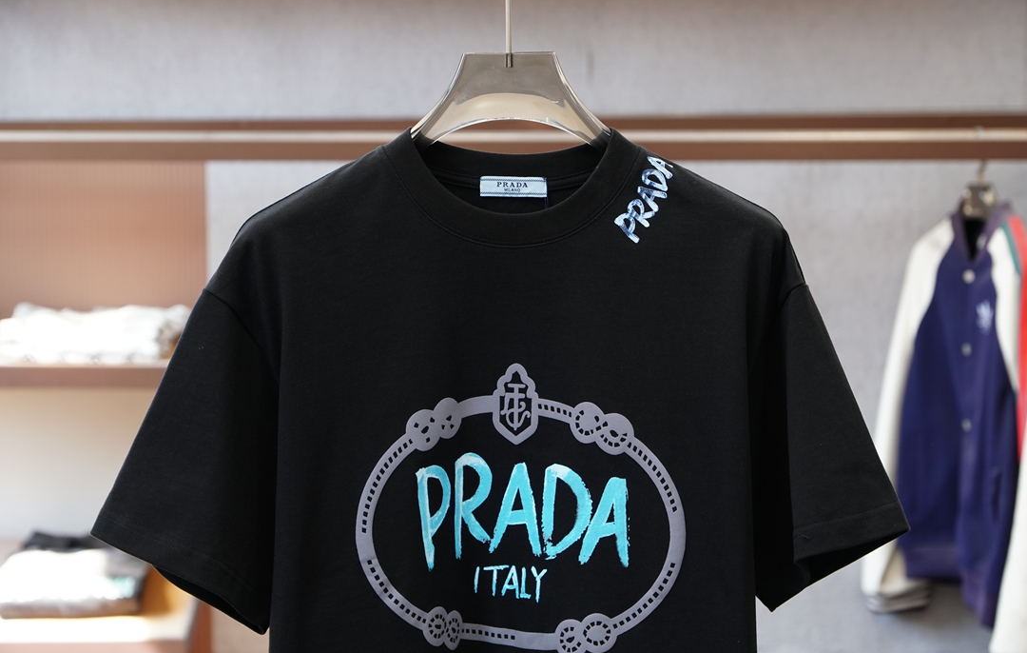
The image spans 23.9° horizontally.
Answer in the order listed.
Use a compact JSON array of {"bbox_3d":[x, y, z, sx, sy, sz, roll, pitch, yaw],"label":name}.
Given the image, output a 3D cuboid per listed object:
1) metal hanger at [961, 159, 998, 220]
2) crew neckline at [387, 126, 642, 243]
[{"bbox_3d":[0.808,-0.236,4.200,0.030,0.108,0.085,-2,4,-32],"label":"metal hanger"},{"bbox_3d":[-0.001,-0.128,2.220,0.235,0.108,0.100,0,3,0],"label":"crew neckline"}]

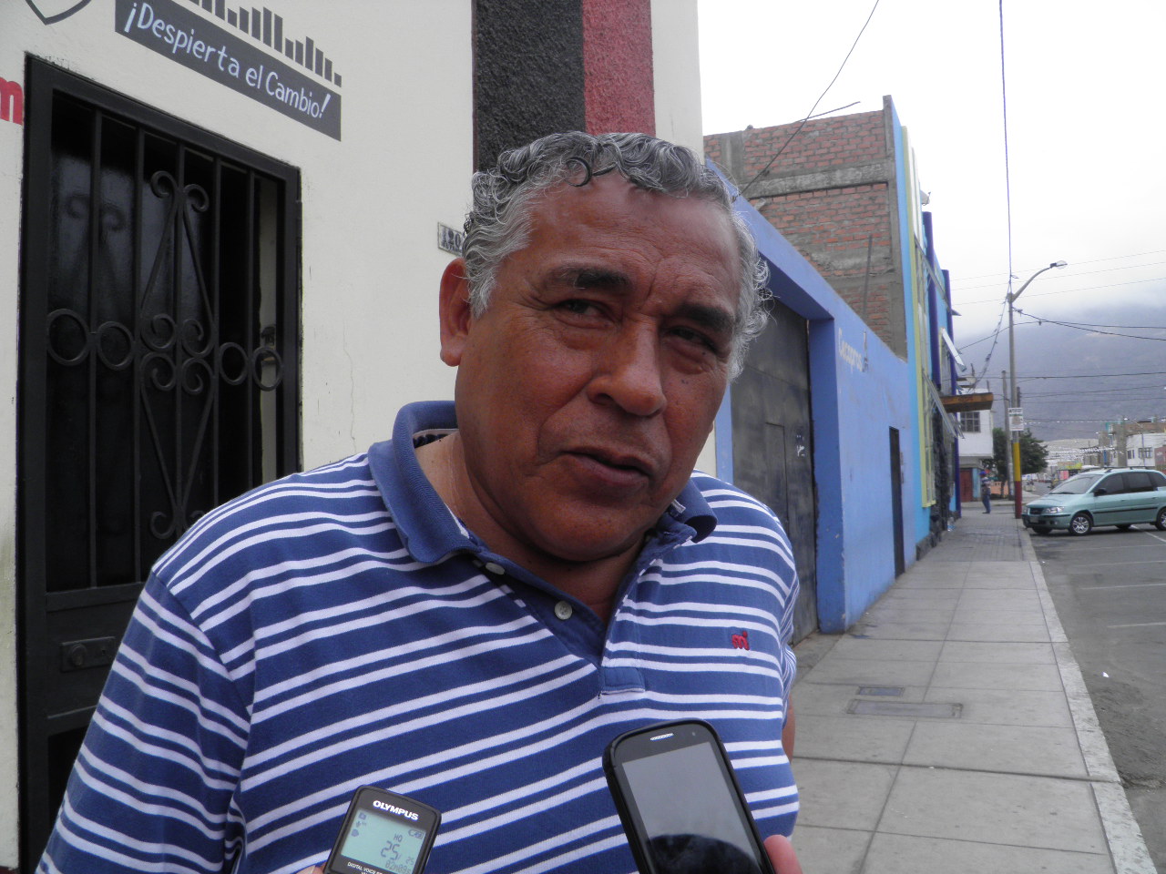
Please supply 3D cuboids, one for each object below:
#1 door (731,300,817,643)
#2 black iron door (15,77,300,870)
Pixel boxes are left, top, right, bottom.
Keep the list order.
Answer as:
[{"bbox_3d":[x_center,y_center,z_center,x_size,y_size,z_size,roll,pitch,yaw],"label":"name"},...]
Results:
[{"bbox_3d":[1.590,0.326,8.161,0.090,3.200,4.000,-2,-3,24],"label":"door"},{"bbox_3d":[-0.838,0.418,1.946,0.070,2.200,0.743,-2,-3,24],"label":"black iron door"}]

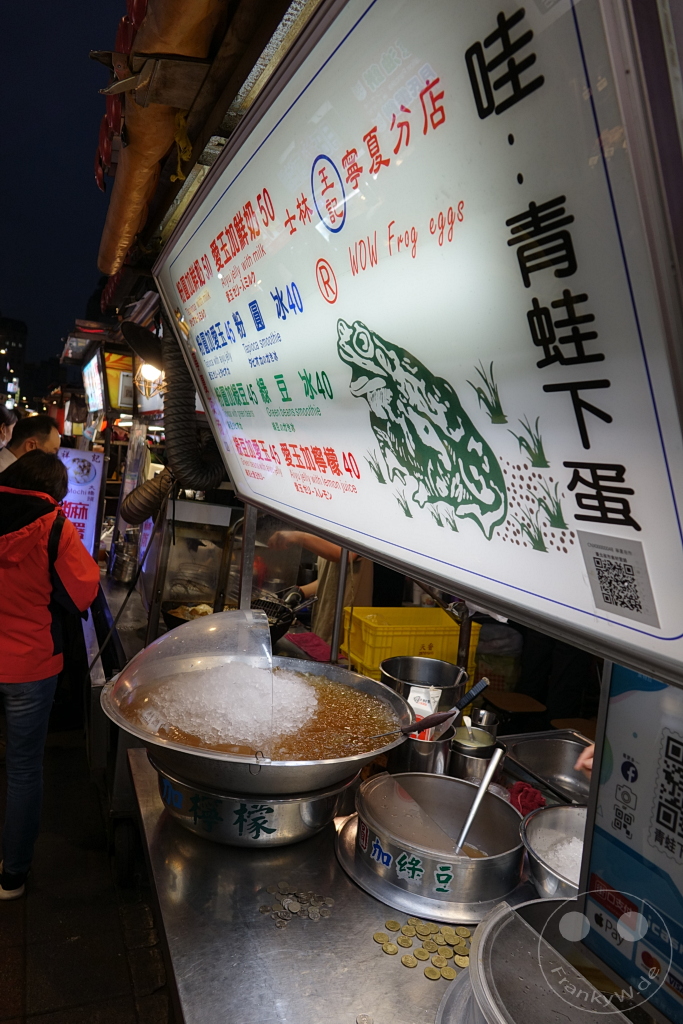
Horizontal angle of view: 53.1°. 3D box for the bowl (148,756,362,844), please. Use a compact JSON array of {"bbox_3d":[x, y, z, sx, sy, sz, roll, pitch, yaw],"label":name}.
[{"bbox_3d":[-0.210,0.644,1.679,0.520,0.137,0.520,6,5,-1],"label":"bowl"}]

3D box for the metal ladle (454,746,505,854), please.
[{"bbox_3d":[0.320,0.692,1.609,0.080,0.070,0.390,8,28,26],"label":"metal ladle"}]

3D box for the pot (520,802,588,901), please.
[{"bbox_3d":[0.530,0.745,1.365,0.354,0.140,0.354,6,5,-1],"label":"pot"}]

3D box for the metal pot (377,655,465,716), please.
[{"bbox_3d":[0.249,0.607,2.153,0.282,0.215,0.282,6,5,-1],"label":"metal pot"}]

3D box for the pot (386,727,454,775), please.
[{"bbox_3d":[0.219,0.663,1.874,0.174,0.150,0.174,6,5,-1],"label":"pot"}]

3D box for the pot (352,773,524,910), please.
[{"bbox_3d":[0.217,0.710,1.520,0.374,0.084,0.374,6,5,-1],"label":"pot"}]

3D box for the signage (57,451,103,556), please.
[{"bbox_3d":[-1.800,-0.039,4.673,0.305,0.760,0.080,4,5,-16],"label":"signage"}]

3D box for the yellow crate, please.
[{"bbox_3d":[0.344,0.635,3.465,0.600,0.210,0.380,3,6,-23],"label":"yellow crate"}]

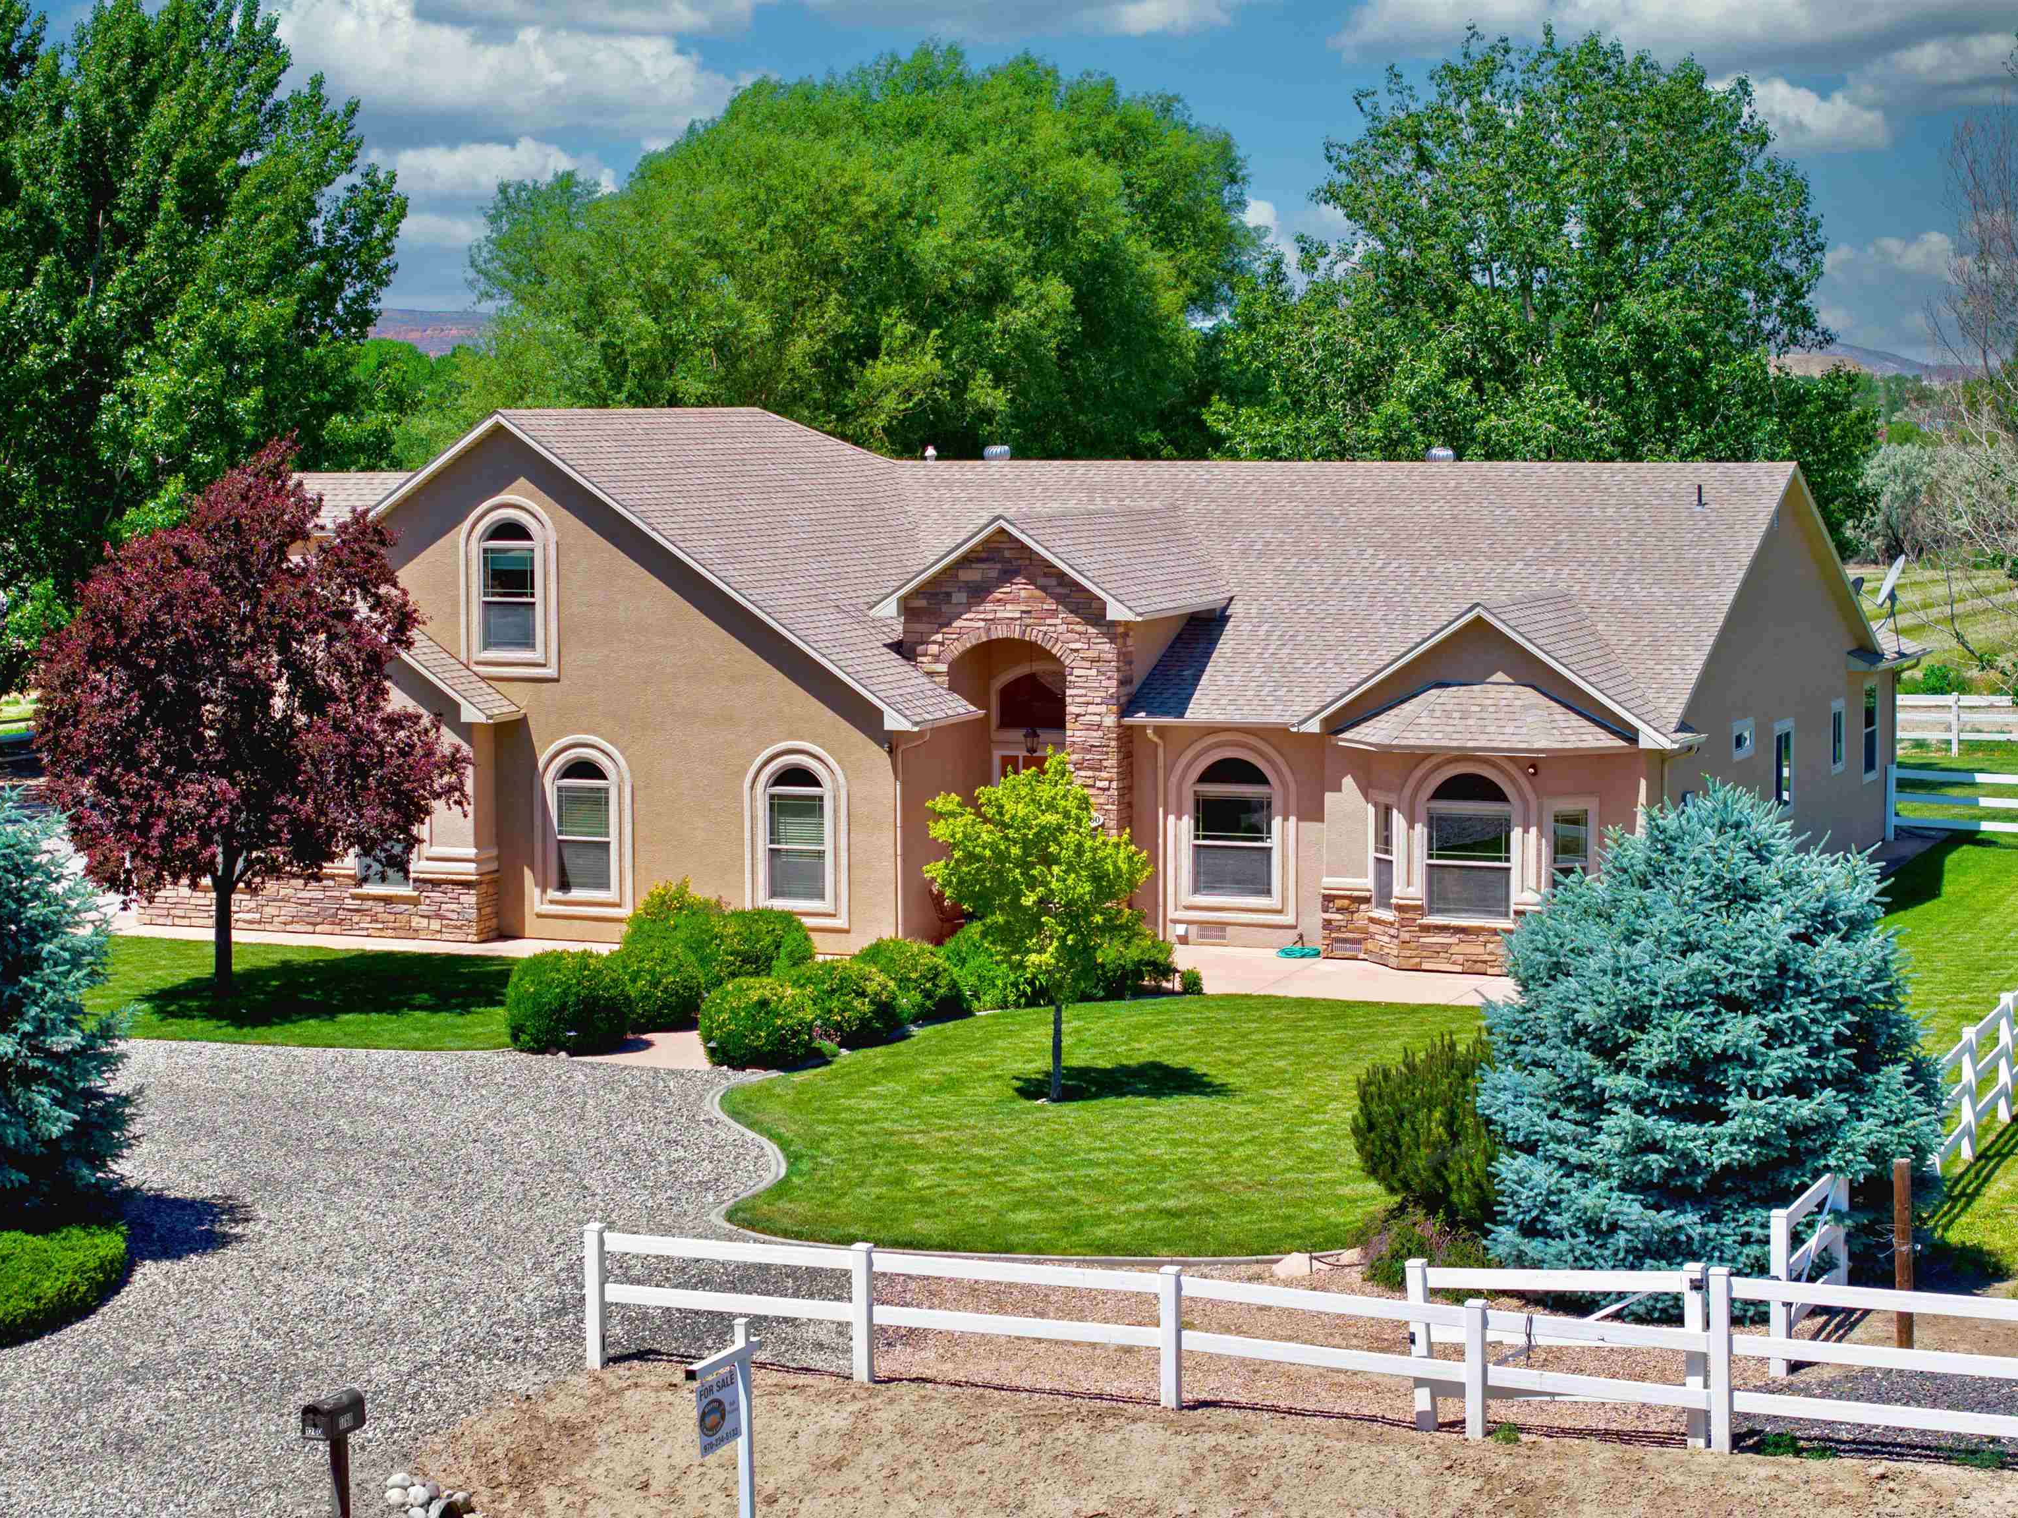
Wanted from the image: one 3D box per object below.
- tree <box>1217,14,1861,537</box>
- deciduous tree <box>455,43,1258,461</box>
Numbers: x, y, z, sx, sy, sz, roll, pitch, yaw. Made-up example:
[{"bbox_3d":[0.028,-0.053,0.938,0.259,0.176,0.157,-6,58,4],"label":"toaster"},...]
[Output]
[{"bbox_3d":[10.408,-6.868,79.707,13.090,14.570,12.000,0,5,0],"label":"tree"},{"bbox_3d":[-3.542,-8.651,95.305,18.400,15.900,17.000,0,5,0],"label":"deciduous tree"}]

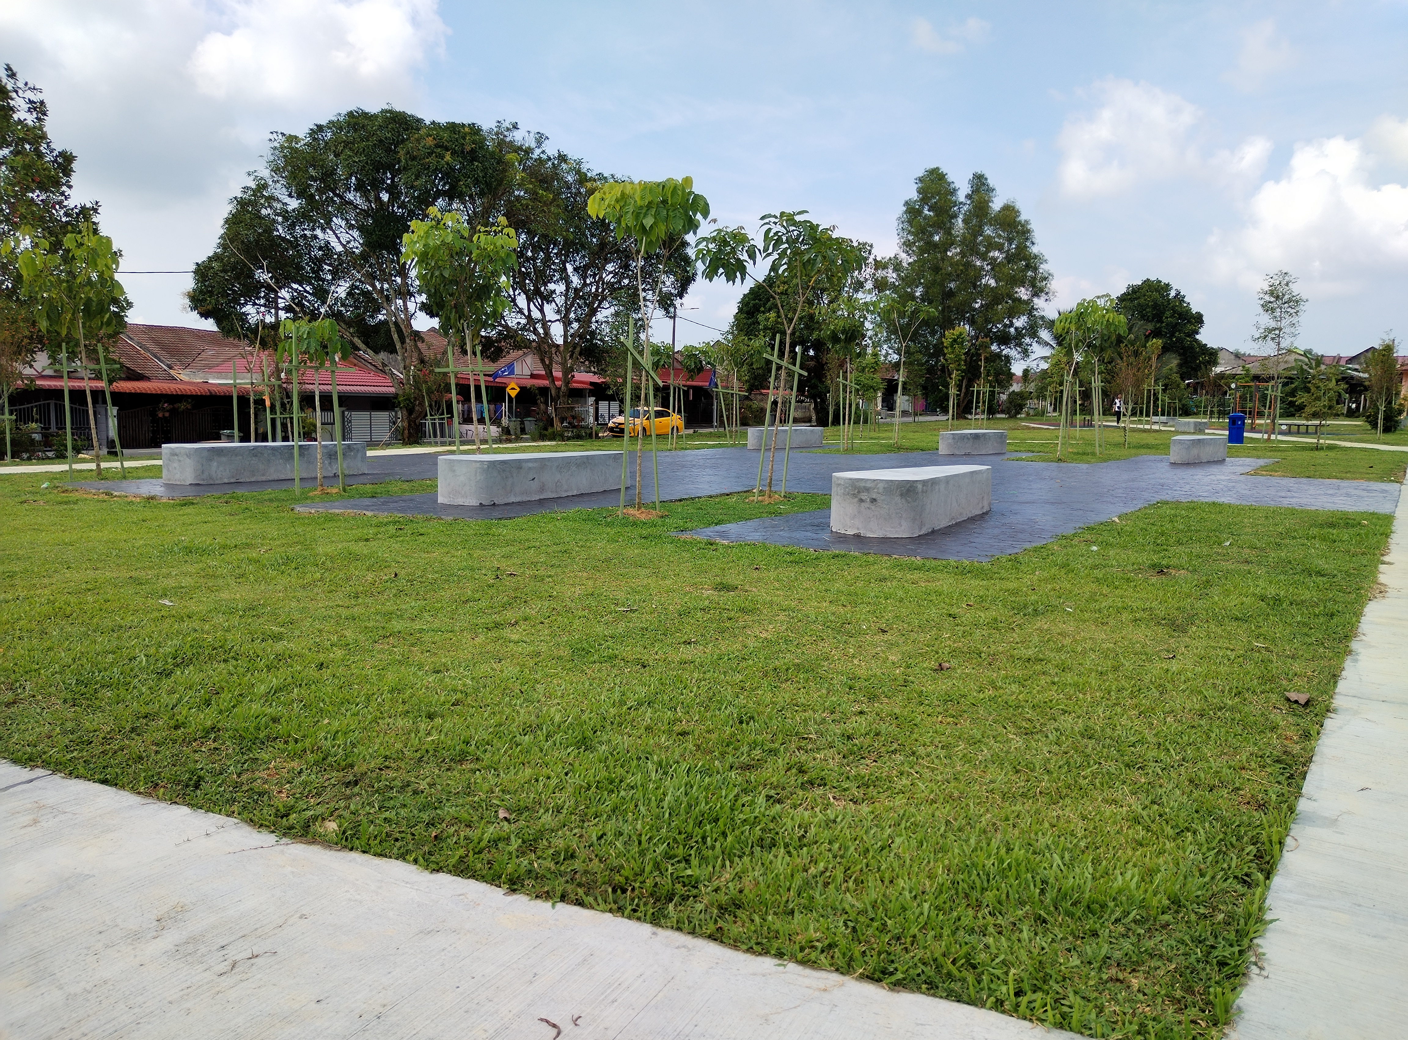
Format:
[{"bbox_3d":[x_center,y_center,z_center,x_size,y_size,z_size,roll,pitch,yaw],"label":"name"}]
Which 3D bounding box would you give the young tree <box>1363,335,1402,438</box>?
[{"bbox_3d":[24.732,-4.809,38.291,1.394,3.755,1.394,1,6,0],"label":"young tree"}]

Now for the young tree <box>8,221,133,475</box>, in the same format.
[{"bbox_3d":[-9.451,-2.482,15.595,1.784,3.688,1.784,1,6,0],"label":"young tree"}]

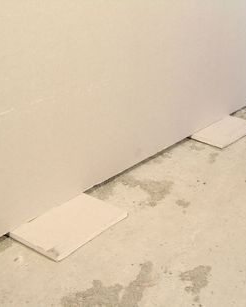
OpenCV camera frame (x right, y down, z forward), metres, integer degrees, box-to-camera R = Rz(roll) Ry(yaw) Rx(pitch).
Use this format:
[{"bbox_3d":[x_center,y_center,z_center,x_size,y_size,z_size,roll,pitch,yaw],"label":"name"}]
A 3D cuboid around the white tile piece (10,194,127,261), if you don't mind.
[{"bbox_3d":[-0.113,0.146,1.062,0.146,0.011,0.208,21,32,35],"label":"white tile piece"}]

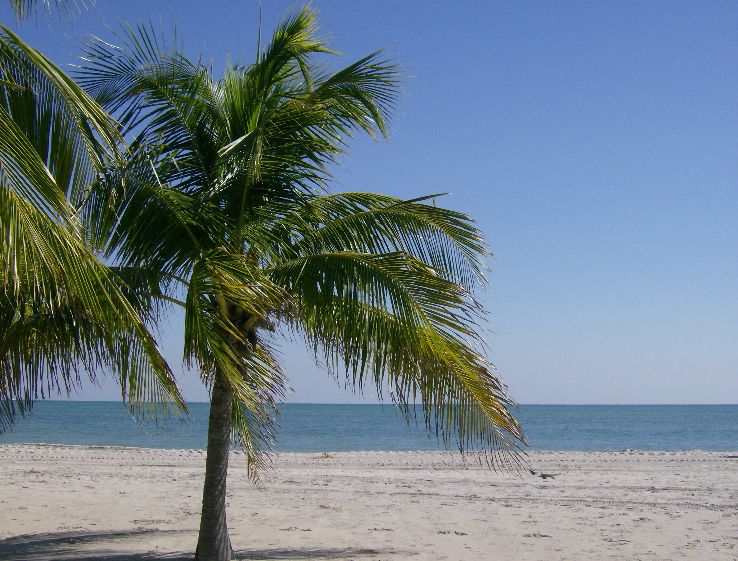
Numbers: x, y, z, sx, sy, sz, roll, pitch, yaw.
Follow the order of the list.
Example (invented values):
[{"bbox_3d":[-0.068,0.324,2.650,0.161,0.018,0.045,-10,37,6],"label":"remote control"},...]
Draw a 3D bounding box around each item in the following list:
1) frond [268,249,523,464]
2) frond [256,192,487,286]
[{"bbox_3d":[0.297,0.760,11.700,2.272,2.011,1.200,-1,-6,12],"label":"frond"},{"bbox_3d":[0.008,-0.373,12.100,2.093,0.821,1.200,1,-6,-10],"label":"frond"}]

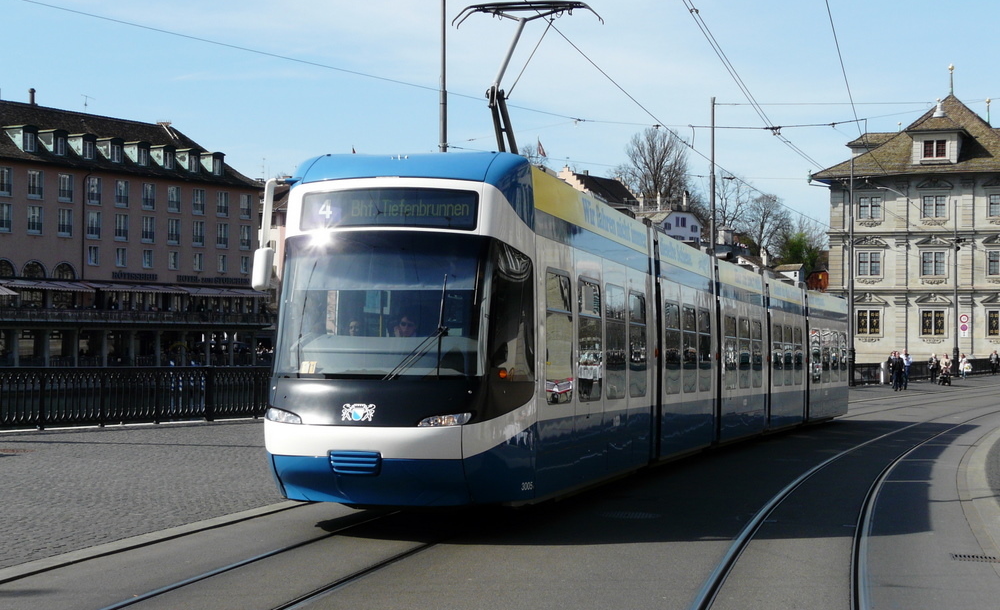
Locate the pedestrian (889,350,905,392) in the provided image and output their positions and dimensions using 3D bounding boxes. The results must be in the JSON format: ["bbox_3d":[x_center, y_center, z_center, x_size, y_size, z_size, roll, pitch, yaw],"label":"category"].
[{"bbox_3d":[17.586,2.919,75.500,0.600,1.750,0.420,0,-1,18],"label":"pedestrian"}]

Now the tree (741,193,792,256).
[{"bbox_3d":[48.472,-14.732,310.000,9.600,11.900,9.600,1,-1,0],"label":"tree"}]

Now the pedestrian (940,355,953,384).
[{"bbox_3d":[23.839,3.433,91.000,0.580,1.650,0.450,0,-1,18],"label":"pedestrian"}]

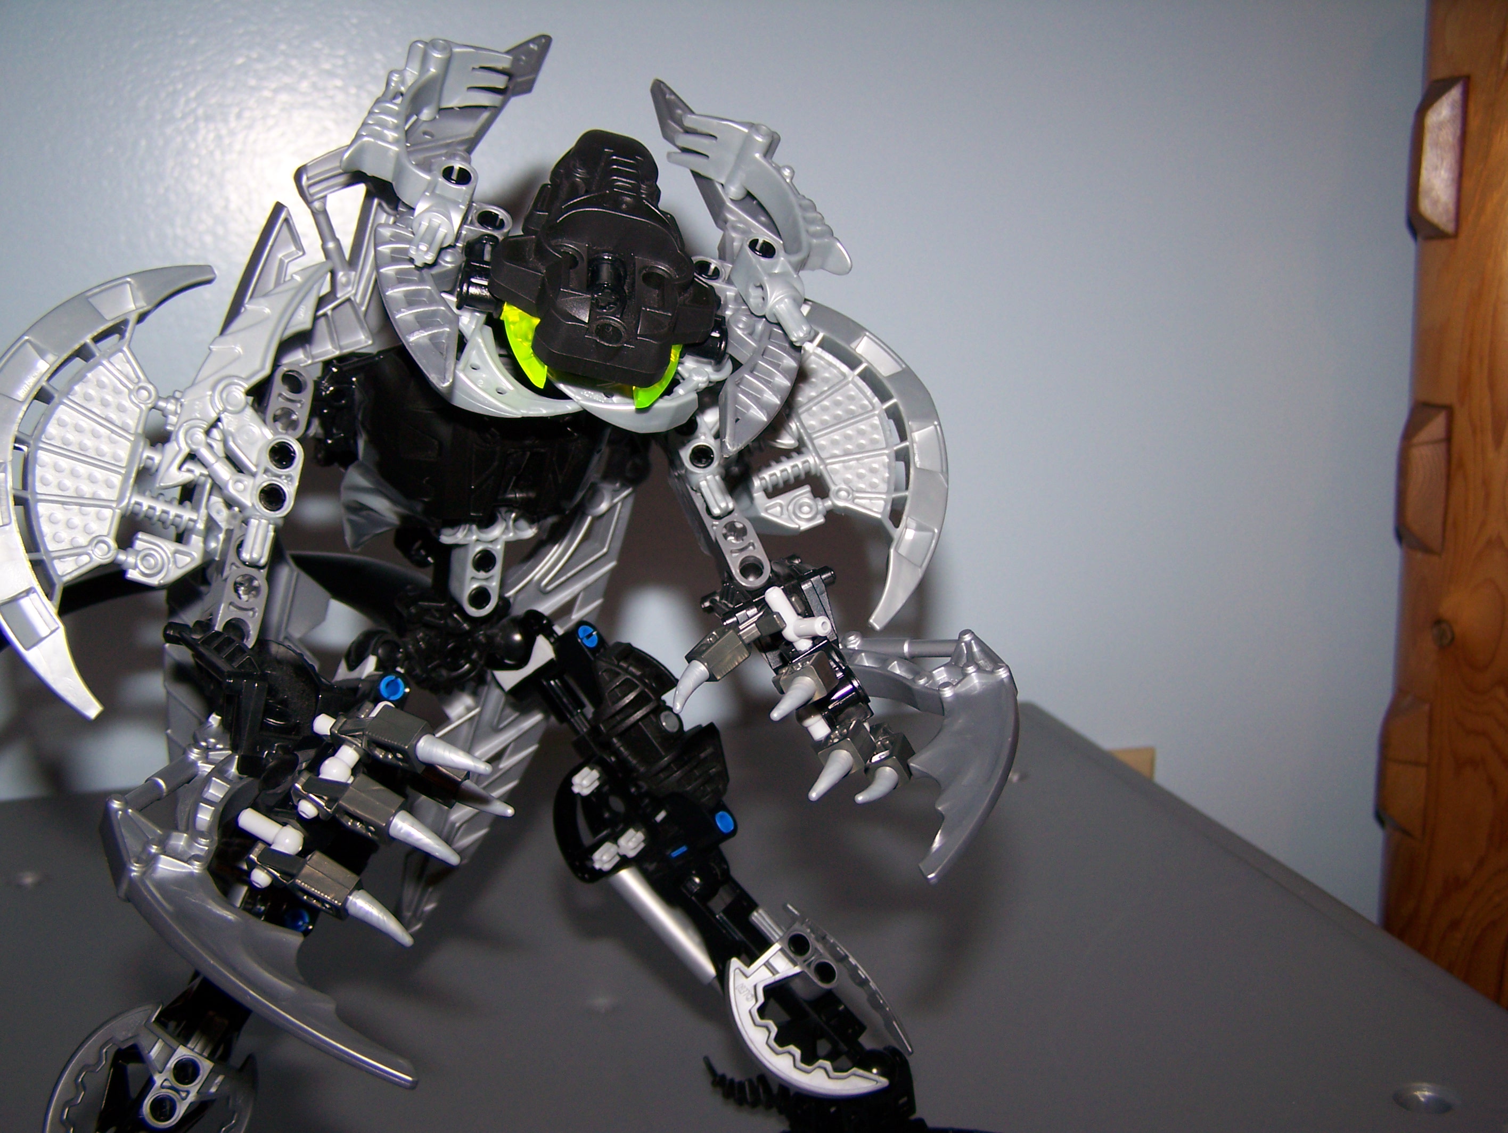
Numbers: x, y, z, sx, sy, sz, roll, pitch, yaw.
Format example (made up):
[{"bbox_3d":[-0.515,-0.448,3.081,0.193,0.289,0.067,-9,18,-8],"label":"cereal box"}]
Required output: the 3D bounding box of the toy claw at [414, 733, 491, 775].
[{"bbox_3d":[-0.046,0.029,0.254,0.013,0.005,0.004,18,15,9],"label":"toy claw"}]

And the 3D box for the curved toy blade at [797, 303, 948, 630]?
[{"bbox_3d":[0.020,-0.028,0.334,0.032,0.083,0.006,-27,-23,0],"label":"curved toy blade"}]

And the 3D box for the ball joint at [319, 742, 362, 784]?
[{"bbox_3d":[-0.064,0.030,0.254,0.005,0.007,0.005,41,1,-8],"label":"ball joint"}]

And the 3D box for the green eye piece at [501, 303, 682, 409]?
[{"bbox_3d":[-0.029,-0.037,0.291,0.032,0.016,0.010,13,-37,-20],"label":"green eye piece"}]

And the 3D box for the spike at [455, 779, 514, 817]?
[{"bbox_3d":[-0.044,0.038,0.270,0.013,0.005,0.004,24,12,0],"label":"spike"}]

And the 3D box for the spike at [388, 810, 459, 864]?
[{"bbox_3d":[-0.052,0.043,0.260,0.013,0.005,0.004,34,14,0],"label":"spike"}]

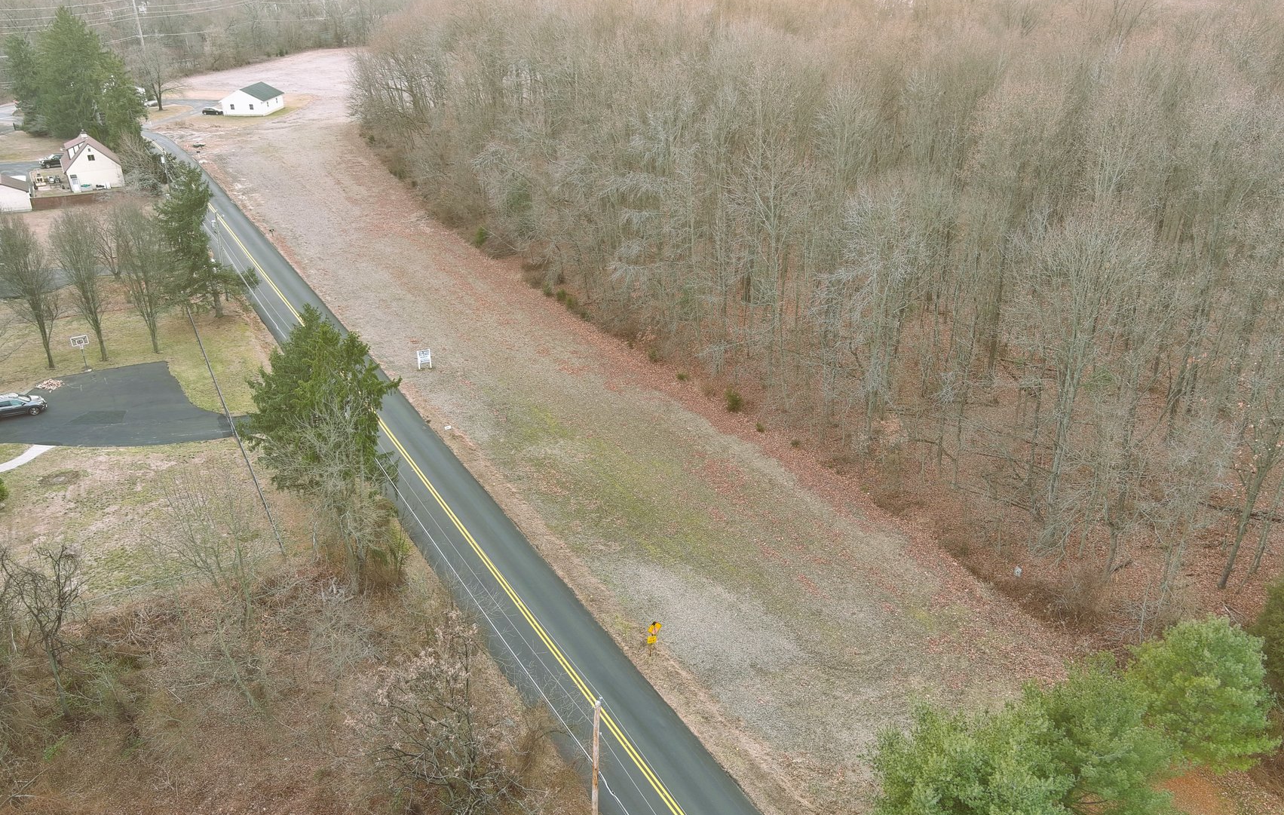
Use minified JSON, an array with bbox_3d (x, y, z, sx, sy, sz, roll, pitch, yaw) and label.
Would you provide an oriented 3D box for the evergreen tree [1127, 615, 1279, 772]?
[{"bbox_3d":[24.600,12.280,45.490,7.000,7.420,7.000,0,26,0],"label":"evergreen tree"}]

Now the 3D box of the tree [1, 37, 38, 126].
[{"bbox_3d":[-107.080,-56.620,180.110,6.600,15.820,6.600,0,26,0],"label":"tree"}]

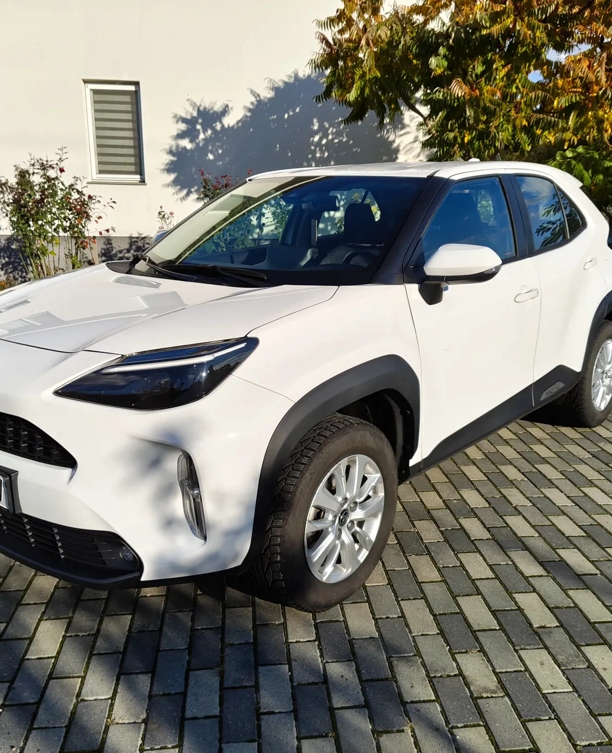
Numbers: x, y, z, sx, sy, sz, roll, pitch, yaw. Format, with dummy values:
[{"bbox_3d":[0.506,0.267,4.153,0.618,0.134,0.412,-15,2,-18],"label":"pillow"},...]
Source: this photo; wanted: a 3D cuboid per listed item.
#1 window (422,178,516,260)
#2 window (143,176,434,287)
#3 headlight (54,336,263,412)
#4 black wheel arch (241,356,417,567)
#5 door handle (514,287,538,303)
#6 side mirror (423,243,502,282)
[{"bbox_3d":[0.691,-0.668,2.955,0.060,0.410,0.860,-17,-1,43],"label":"window"},{"bbox_3d":[-0.133,-0.673,3.048,1.360,0.110,0.770,11,51,39],"label":"window"},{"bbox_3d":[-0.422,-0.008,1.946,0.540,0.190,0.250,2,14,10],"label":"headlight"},{"bbox_3d":[0.099,0.210,2.234,0.140,0.510,0.870,11,18,39],"label":"black wheel arch"},{"bbox_3d":[1.005,-0.364,3.142,0.050,0.055,0.215,11,18,39],"label":"door handle"},{"bbox_3d":[0.582,-0.419,2.584,0.260,0.150,0.150,11,18,39],"label":"side mirror"}]

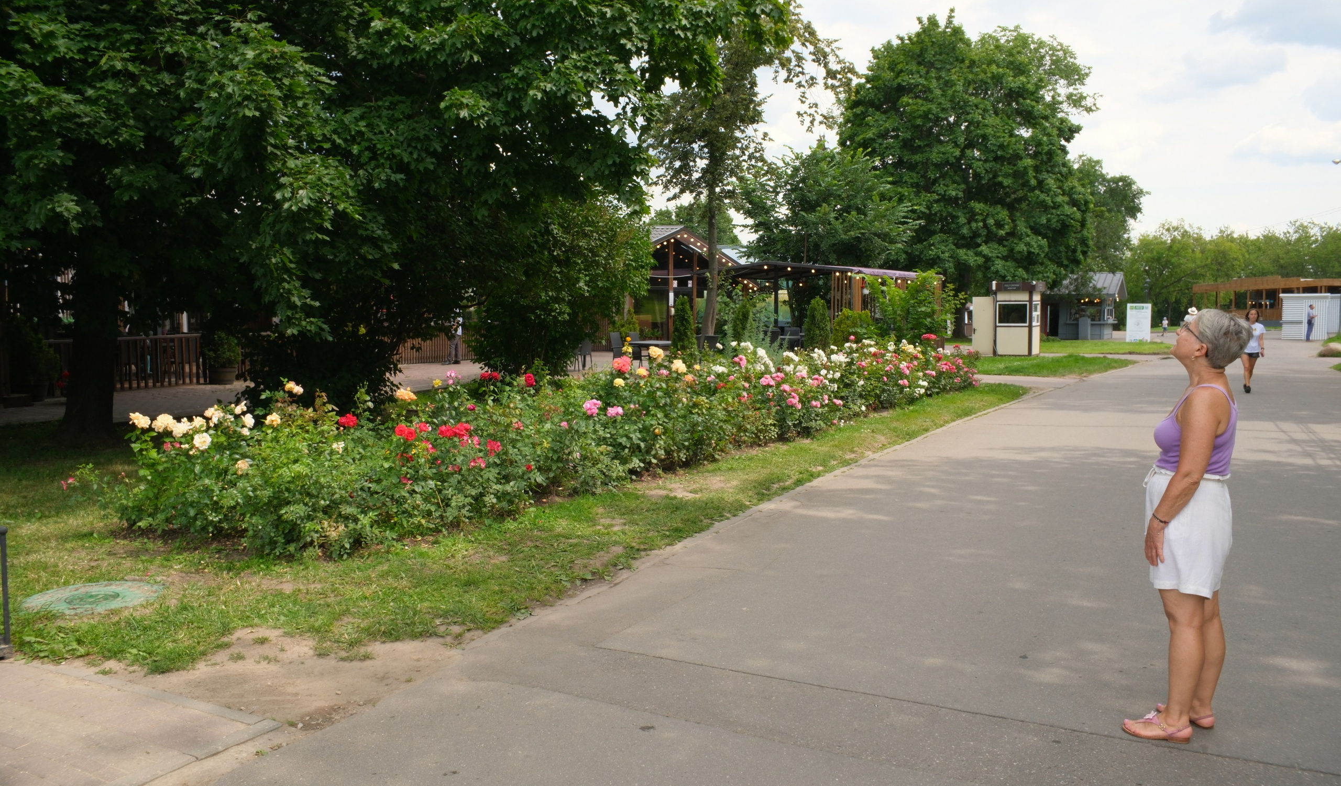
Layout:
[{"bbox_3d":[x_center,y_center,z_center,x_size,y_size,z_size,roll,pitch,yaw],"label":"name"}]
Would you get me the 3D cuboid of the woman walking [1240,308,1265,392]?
[{"bbox_3d":[11.131,-0.816,19.200,0.480,1.610,0.360,2,5,28],"label":"woman walking"}]

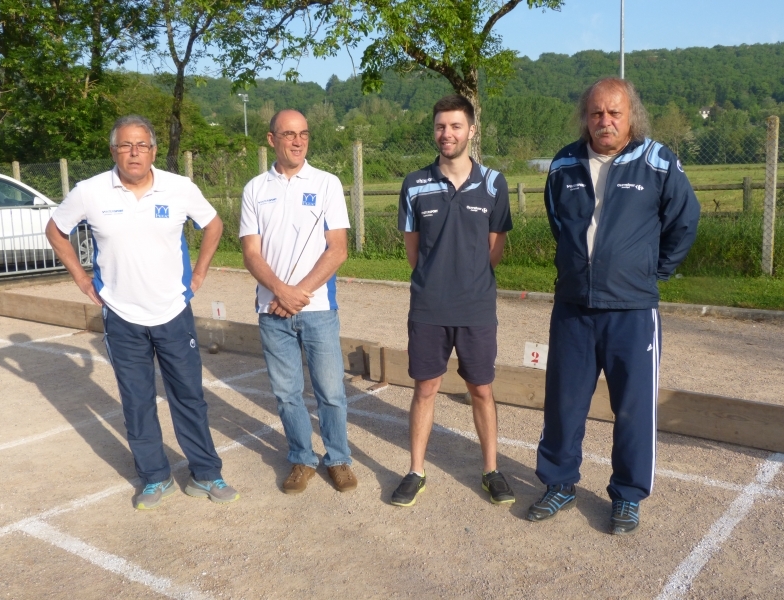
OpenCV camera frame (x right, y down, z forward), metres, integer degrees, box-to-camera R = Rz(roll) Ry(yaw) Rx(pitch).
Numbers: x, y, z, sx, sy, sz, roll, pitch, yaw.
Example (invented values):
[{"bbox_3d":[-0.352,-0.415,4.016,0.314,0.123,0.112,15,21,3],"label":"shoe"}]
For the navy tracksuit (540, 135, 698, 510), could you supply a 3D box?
[{"bbox_3d":[0.928,0.102,3.358,0.600,1.509,0.420,4,10,31],"label":"navy tracksuit"}]

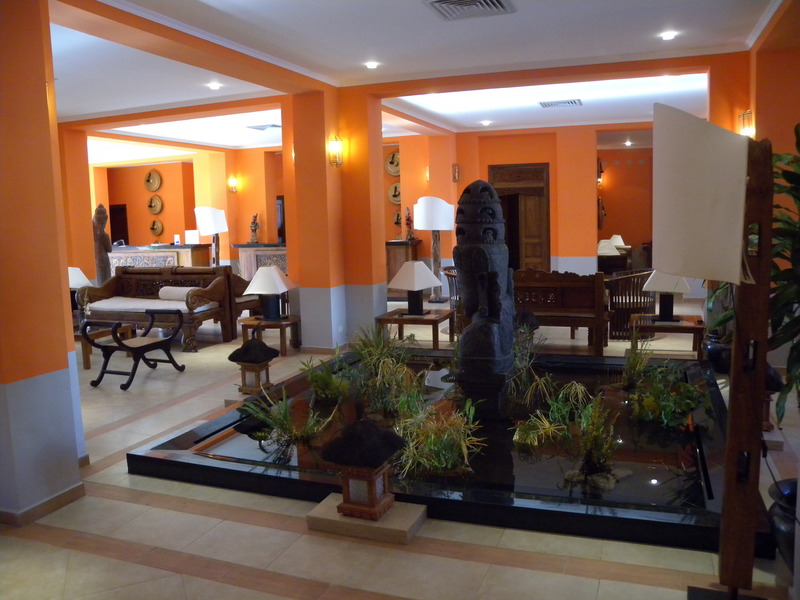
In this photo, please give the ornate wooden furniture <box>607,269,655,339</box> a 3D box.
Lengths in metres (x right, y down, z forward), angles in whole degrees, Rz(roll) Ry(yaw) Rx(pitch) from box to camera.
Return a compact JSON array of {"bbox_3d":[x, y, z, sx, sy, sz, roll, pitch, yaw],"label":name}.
[{"bbox_3d":[2.998,0.034,8.395,0.640,0.880,0.640,2,8,28],"label":"ornate wooden furniture"}]

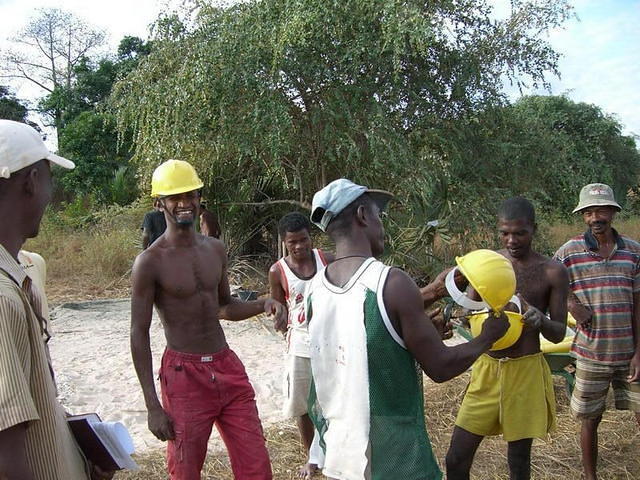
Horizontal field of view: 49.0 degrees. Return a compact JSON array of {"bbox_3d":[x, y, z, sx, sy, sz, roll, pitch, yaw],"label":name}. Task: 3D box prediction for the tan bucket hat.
[{"bbox_3d":[1.485,-0.225,3.760,0.270,0.155,0.285,-3,-2,22],"label":"tan bucket hat"}]

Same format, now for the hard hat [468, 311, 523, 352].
[{"bbox_3d":[0.712,0.371,2.850,0.220,0.155,0.265,1,-11,21],"label":"hard hat"}]

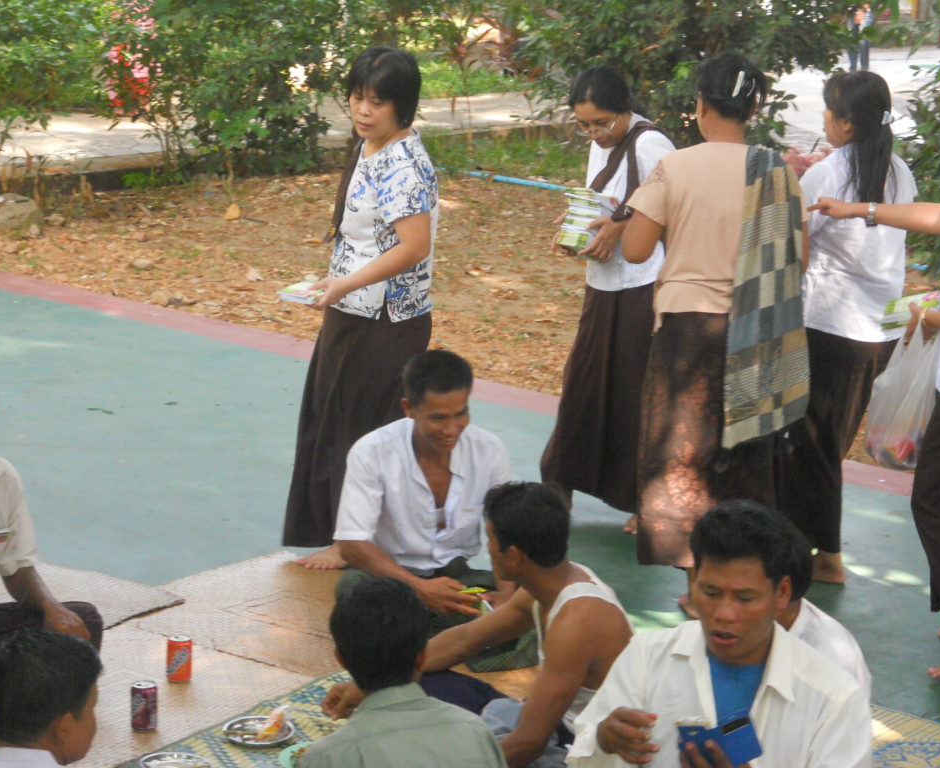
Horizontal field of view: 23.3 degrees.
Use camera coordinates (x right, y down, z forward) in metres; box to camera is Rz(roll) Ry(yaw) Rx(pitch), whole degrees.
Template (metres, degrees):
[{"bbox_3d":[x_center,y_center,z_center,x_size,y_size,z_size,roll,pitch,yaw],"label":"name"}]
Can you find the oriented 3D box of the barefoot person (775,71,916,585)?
[{"bbox_3d":[1.116,-0.151,6.788,0.460,1.559,0.400,-8,16,-34],"label":"barefoot person"}]

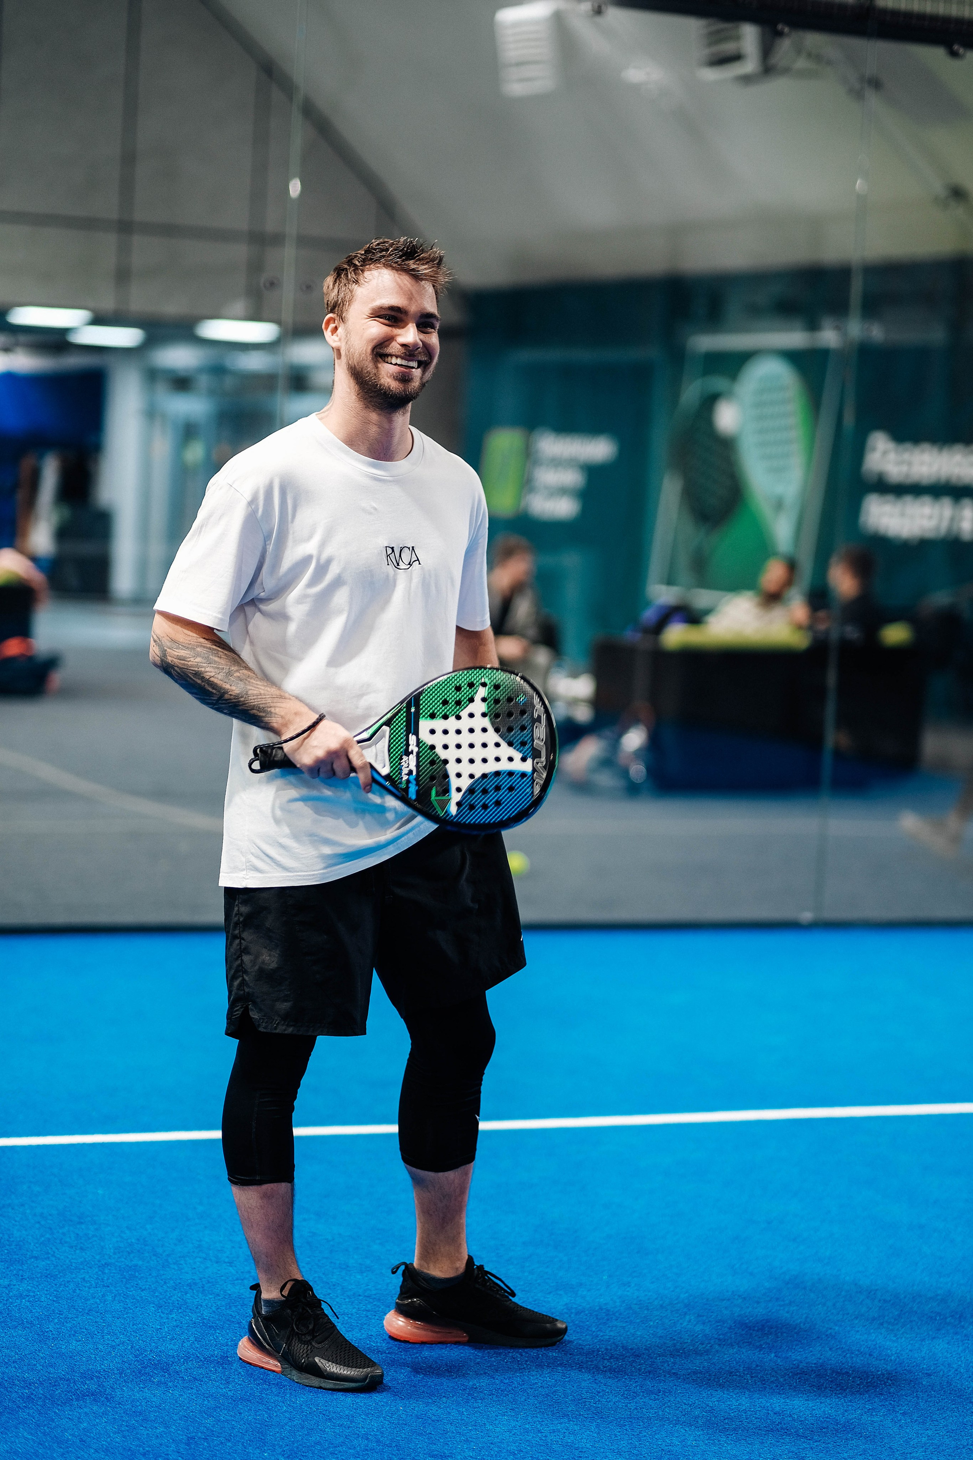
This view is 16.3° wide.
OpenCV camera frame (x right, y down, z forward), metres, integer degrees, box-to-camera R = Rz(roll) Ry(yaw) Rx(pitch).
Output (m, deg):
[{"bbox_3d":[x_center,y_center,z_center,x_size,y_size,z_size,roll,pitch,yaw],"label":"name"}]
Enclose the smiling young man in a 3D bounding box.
[{"bbox_3d":[-0.153,0.114,5.455,0.450,1.785,0.650,7,5,44],"label":"smiling young man"}]

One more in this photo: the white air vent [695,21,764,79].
[{"bbox_3d":[1.654,-4.341,21.218,0.360,0.600,0.740,-5,7,-27],"label":"white air vent"}]

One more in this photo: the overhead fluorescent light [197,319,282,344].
[{"bbox_3d":[-2.263,-3.667,31.037,0.620,0.090,0.600,1,4,-22],"label":"overhead fluorescent light"}]

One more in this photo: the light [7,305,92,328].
[{"bbox_3d":[-3.875,-3.700,30.271,0.620,0.090,0.600,1,4,-22],"label":"light"}]

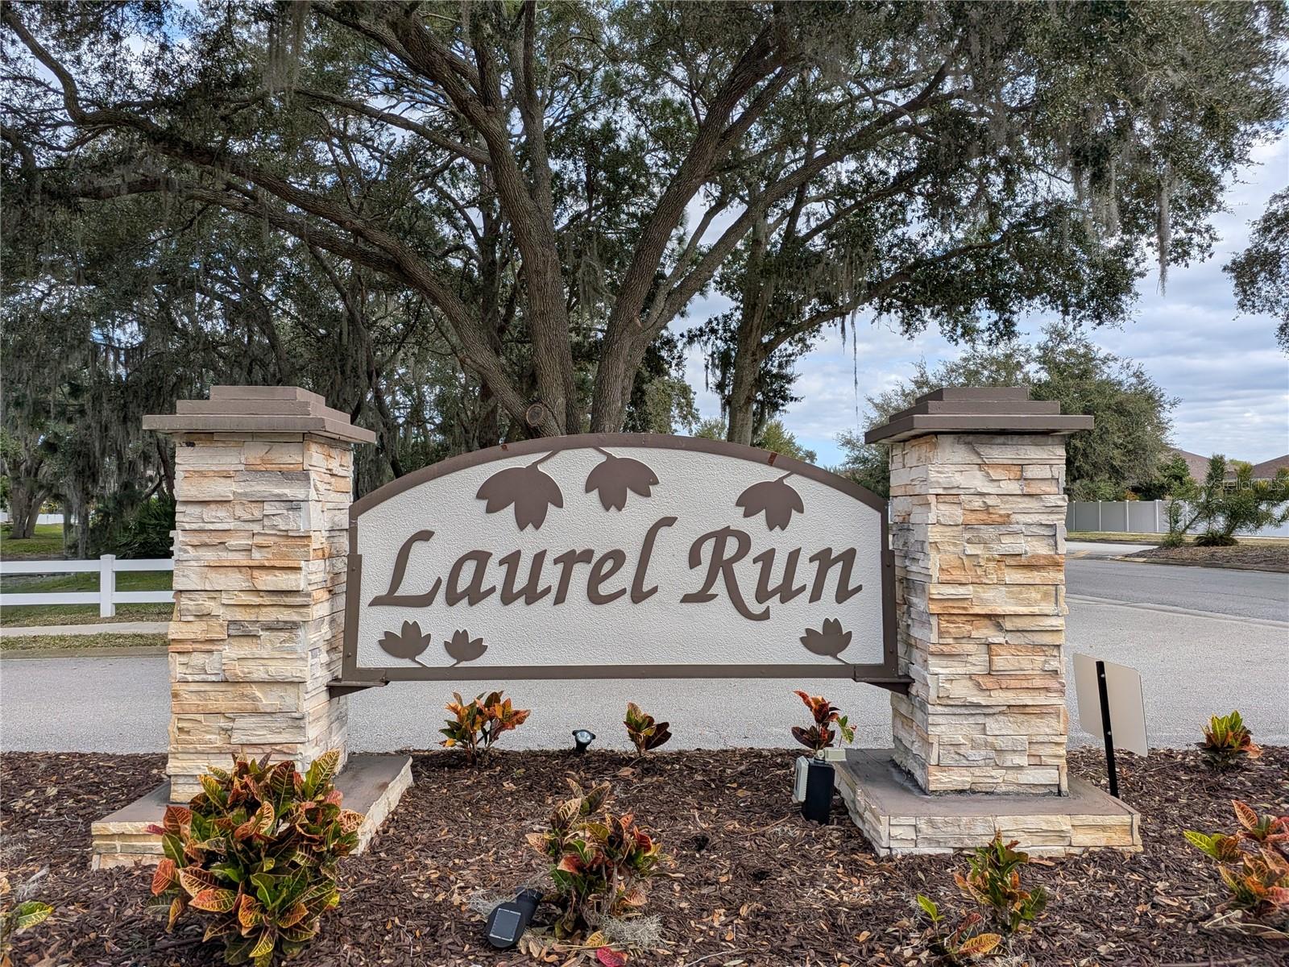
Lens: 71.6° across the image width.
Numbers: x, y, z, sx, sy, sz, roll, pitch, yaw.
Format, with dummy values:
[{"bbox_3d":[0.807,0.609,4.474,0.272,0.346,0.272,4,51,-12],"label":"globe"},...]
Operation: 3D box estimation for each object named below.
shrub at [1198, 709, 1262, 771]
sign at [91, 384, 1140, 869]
[{"bbox_3d":[2.590,1.130,3.950,0.280,0.255,0.260,0,-2,0],"label":"shrub"},{"bbox_3d":[-0.085,0.445,3.325,3.390,1.575,0.835,0,-2,-1],"label":"sign"}]

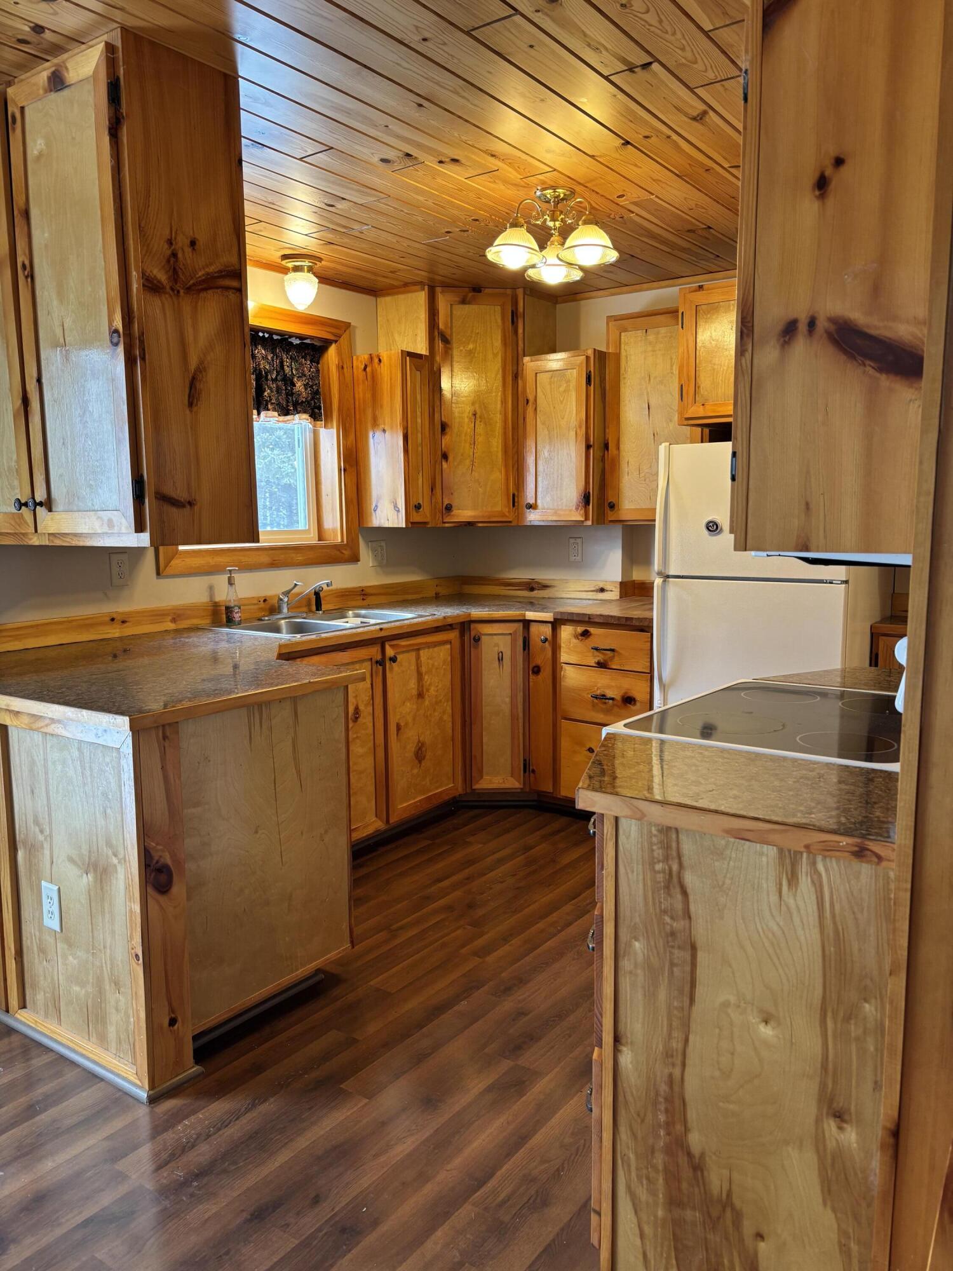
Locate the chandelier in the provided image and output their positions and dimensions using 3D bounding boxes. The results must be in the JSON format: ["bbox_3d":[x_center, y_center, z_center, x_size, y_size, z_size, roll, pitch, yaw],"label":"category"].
[{"bbox_3d":[0.263,-1.330,3.156,0.435,0.245,0.410,0,7,5],"label":"chandelier"}]

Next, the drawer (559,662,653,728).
[{"bbox_3d":[0.639,0.241,4.130,0.425,0.246,0.400,5,9,35],"label":"drawer"}]

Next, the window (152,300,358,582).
[{"bbox_3d":[-0.914,-0.817,3.969,0.130,1.069,1.105,5,9,35],"label":"window"}]

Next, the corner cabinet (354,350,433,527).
[{"bbox_3d":[-0.374,-0.898,4.436,0.285,0.776,0.203,5,9,36],"label":"corner cabinet"}]

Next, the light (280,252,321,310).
[{"bbox_3d":[-0.708,-1.433,3.888,0.165,0.208,0.165,-1,7,0],"label":"light"}]

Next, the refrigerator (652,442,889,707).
[{"bbox_3d":[1.192,0.054,3.826,0.714,1.605,0.730,5,9,36],"label":"refrigerator"}]

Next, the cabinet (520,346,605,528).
[{"bbox_3d":[0.464,-0.907,4.477,0.370,0.767,0.310,5,9,35],"label":"cabinet"}]

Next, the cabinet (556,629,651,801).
[{"bbox_3d":[0.689,0.310,4.233,0.465,0.777,0.590,5,9,35],"label":"cabinet"}]

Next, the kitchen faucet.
[{"bbox_3d":[-0.722,-0.158,3.959,0.250,0.155,0.070,3,8,24],"label":"kitchen faucet"}]

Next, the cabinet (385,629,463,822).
[{"bbox_3d":[-0.442,0.342,4.097,0.580,0.728,0.485,5,9,35],"label":"cabinet"}]

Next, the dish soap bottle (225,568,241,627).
[{"bbox_3d":[-0.962,-0.155,3.764,0.063,0.226,0.063,6,10,41],"label":"dish soap bottle"}]

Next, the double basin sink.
[{"bbox_3d":[-0.620,0.021,3.896,0.560,0.180,0.840,5,9,36],"label":"double basin sink"}]

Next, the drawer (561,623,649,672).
[{"bbox_3d":[0.636,0.037,4.103,0.425,0.167,0.400,5,9,35],"label":"drawer"}]

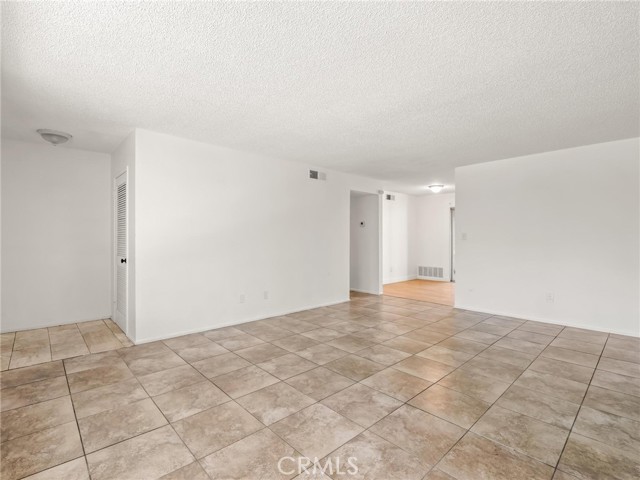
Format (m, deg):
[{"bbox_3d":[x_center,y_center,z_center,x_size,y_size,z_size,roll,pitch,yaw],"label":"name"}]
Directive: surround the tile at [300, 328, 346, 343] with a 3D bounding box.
[{"bbox_3d":[0.050,1.198,3.744,0.440,0.012,0.440,0,0,-43],"label":"tile"}]

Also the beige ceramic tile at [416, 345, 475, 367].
[{"bbox_3d":[1.314,1.214,3.129,0.446,0.012,0.446,0,0,-43],"label":"beige ceramic tile"}]

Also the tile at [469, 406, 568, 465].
[{"bbox_3d":[1.259,1.208,1.867,0.446,0.012,0.446,0,0,-43],"label":"tile"}]

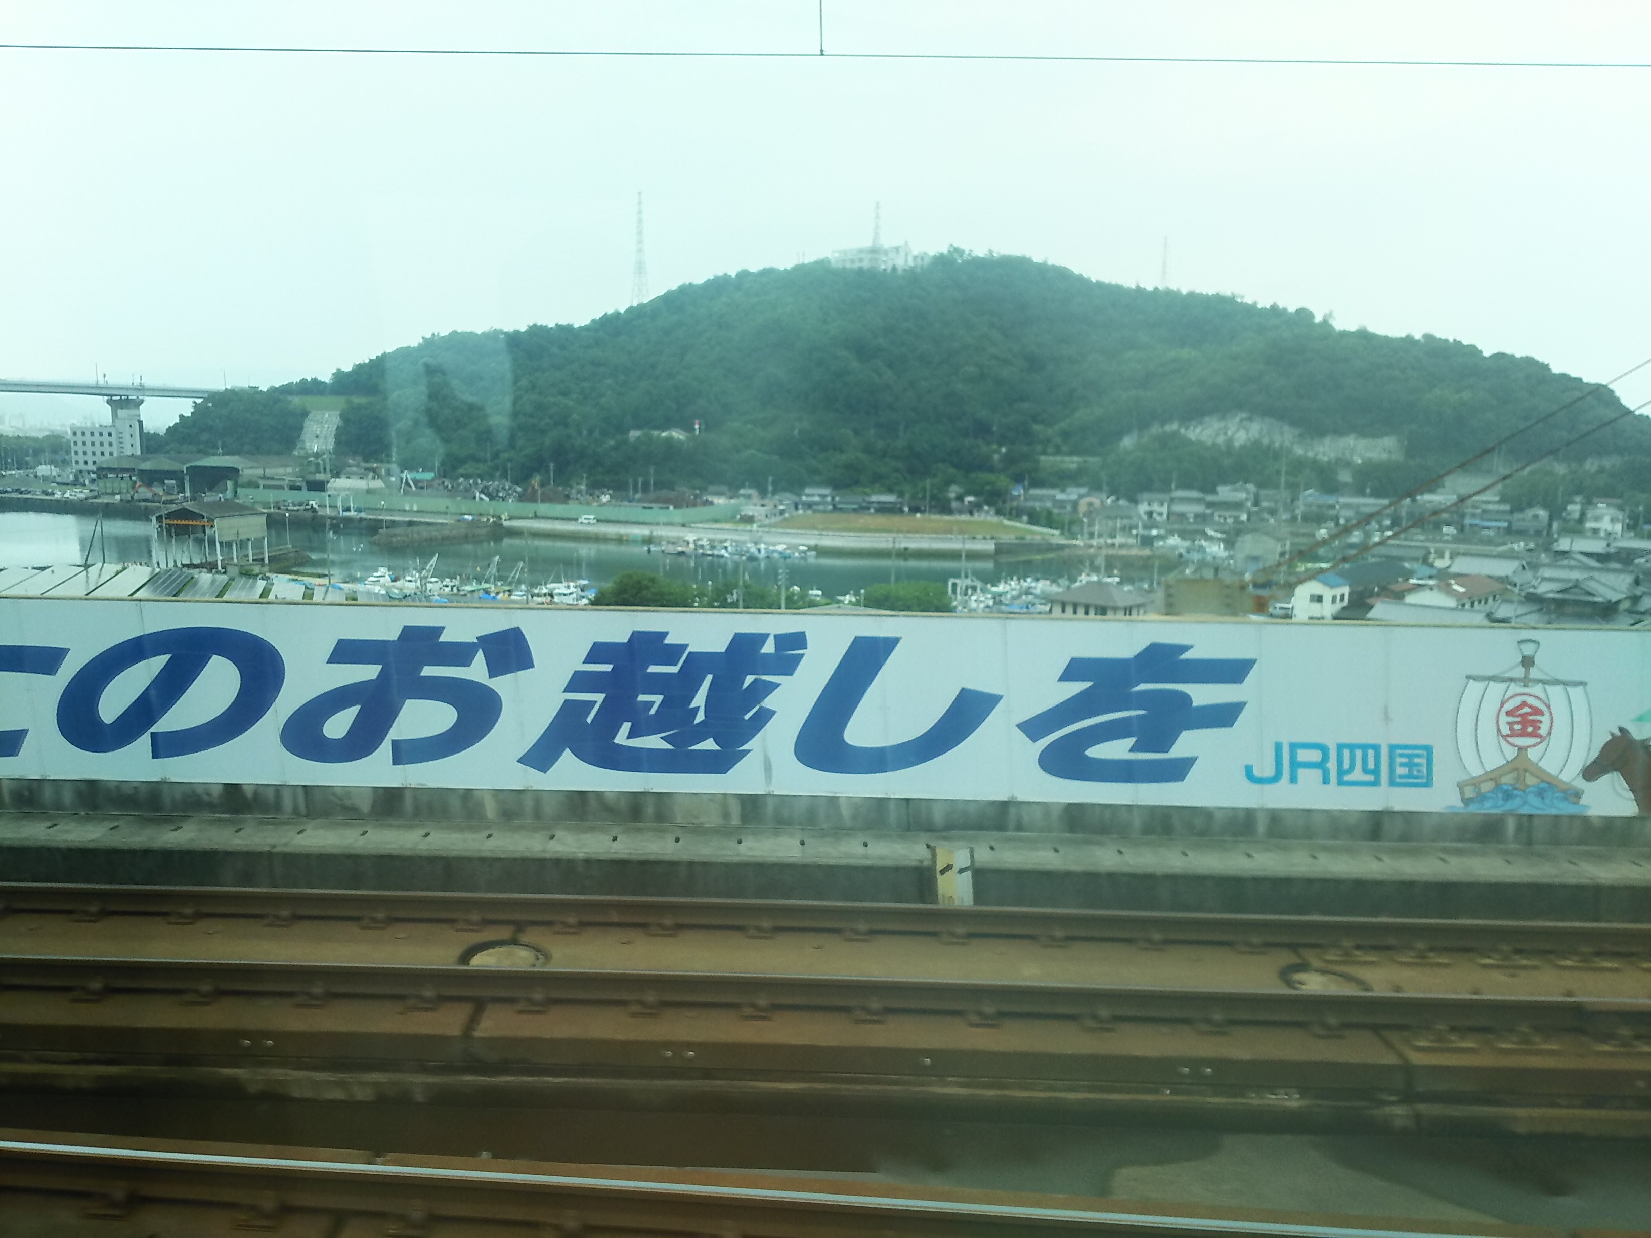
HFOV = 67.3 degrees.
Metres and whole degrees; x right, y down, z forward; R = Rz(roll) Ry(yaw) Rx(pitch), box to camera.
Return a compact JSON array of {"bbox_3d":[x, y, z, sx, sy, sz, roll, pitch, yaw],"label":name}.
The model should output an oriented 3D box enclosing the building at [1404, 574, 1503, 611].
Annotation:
[{"bbox_3d":[79.103,-1.398,156.000,7.200,6.600,15.500,9,12,43],"label":"building"}]

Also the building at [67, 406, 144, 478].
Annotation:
[{"bbox_3d":[-270.226,-65.266,466.000,22.500,26.000,12.000,-2,9,-17],"label":"building"}]

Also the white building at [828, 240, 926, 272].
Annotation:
[{"bbox_3d":[30.144,-201.316,690.000,51.000,16.000,17.000,4,9,20],"label":"white building"}]

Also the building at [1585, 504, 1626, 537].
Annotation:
[{"bbox_3d":[185.962,-23.099,296.000,7.000,8.000,6.500,4,9,19],"label":"building"}]

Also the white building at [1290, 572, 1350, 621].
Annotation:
[{"bbox_3d":[62.152,-1.797,155.000,4.600,7.200,5.500,9,12,42],"label":"white building"}]

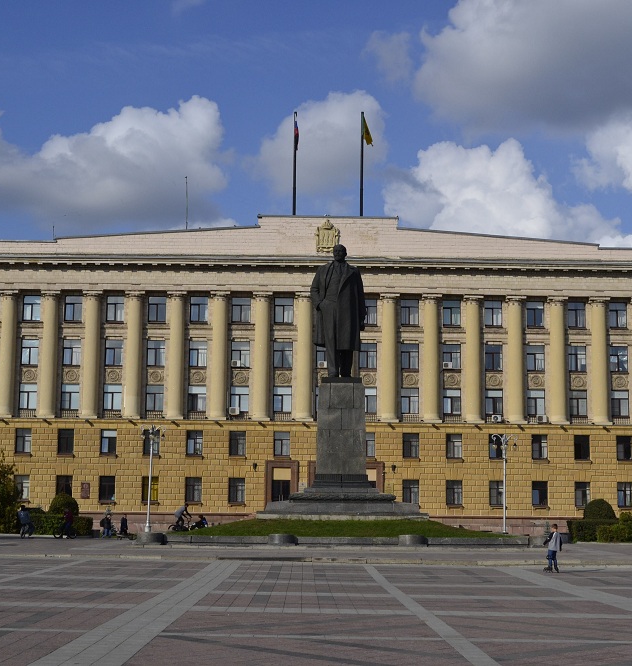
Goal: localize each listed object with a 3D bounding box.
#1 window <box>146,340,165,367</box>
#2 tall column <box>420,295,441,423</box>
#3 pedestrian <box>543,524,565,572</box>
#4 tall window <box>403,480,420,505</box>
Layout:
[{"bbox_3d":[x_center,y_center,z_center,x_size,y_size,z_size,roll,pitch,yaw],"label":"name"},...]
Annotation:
[{"bbox_3d":[-13.514,1.761,98.809,1.473,2.201,0.250,0,-8,0],"label":"window"},{"bbox_3d":[9.569,2.130,95.953,1.470,10.520,1.365,1,-8,-1],"label":"tall column"},{"bbox_3d":[7.180,6.521,35.300,0.550,1.442,0.450,-1,-9,14],"label":"pedestrian"},{"bbox_3d":[7.513,12.578,92.025,1.262,1.859,0.250,1,-8,0],"label":"tall window"}]

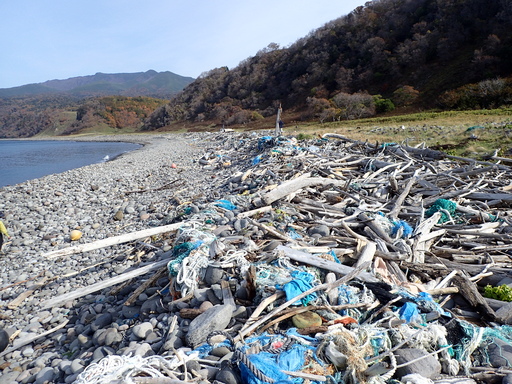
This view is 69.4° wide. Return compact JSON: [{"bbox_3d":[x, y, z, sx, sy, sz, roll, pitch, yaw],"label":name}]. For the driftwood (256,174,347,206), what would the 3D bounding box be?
[{"bbox_3d":[0.868,-0.037,6.900,1.750,0.420,0.280,-5,10,-27],"label":"driftwood"}]

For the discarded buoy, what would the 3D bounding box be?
[{"bbox_3d":[-4.271,1.035,8.800,0.280,0.250,0.270,-3,9,-17],"label":"discarded buoy"}]

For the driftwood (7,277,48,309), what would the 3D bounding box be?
[{"bbox_3d":[-3.075,1.347,5.025,0.110,0.070,0.687,2,16,10],"label":"driftwood"}]

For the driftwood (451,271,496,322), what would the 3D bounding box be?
[{"bbox_3d":[1.921,0.909,3.250,0.160,0.140,0.441,0,25,-1],"label":"driftwood"}]

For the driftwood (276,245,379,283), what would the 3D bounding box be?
[{"bbox_3d":[0.747,0.758,3.950,1.083,0.100,0.130,11,14,34],"label":"driftwood"}]

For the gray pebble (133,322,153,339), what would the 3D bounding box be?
[{"bbox_3d":[-0.952,1.161,3.100,0.160,0.100,0.135,-2,9,-11],"label":"gray pebble"}]

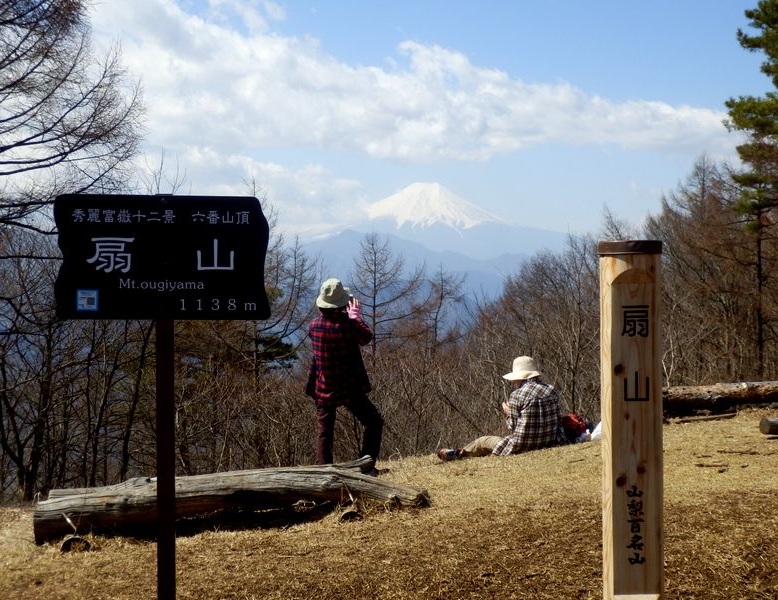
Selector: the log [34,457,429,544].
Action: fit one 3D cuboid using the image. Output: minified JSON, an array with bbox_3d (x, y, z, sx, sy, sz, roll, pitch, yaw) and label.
[{"bbox_3d":[-1.130,1.453,9.450,2.800,0.470,0.600,-4,1,2],"label":"log"}]

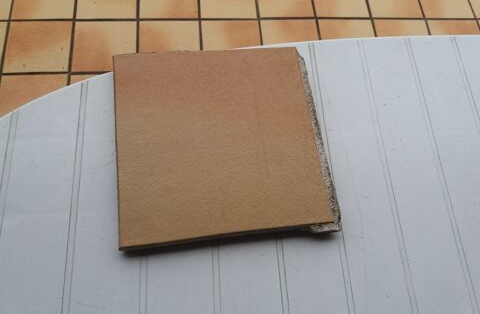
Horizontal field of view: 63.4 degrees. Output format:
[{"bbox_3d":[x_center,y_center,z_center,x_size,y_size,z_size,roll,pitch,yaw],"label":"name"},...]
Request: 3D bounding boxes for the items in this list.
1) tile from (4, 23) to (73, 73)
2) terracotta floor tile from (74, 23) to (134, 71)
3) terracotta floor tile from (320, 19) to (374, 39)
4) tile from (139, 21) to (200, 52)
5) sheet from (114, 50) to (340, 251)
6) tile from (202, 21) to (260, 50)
[{"bbox_3d":[-0.653,-0.358,1.267,0.200,0.010,0.200,-3,68,-6],"label":"tile"},{"bbox_3d":[-0.444,-0.367,1.291,0.200,0.010,0.200,-3,68,-6],"label":"terracotta floor tile"},{"bbox_3d":[0.390,-0.403,1.385,0.200,0.010,0.200,-3,68,-6],"label":"terracotta floor tile"},{"bbox_3d":[-0.236,-0.376,1.314,0.200,0.010,0.200,-3,68,-6],"label":"tile"},{"bbox_3d":[-0.018,-0.018,0.400,0.209,0.018,0.202,-5,70,-9],"label":"sheet"},{"bbox_3d":[-0.027,-0.385,1.338,0.200,0.010,0.200,-3,68,-6],"label":"tile"}]

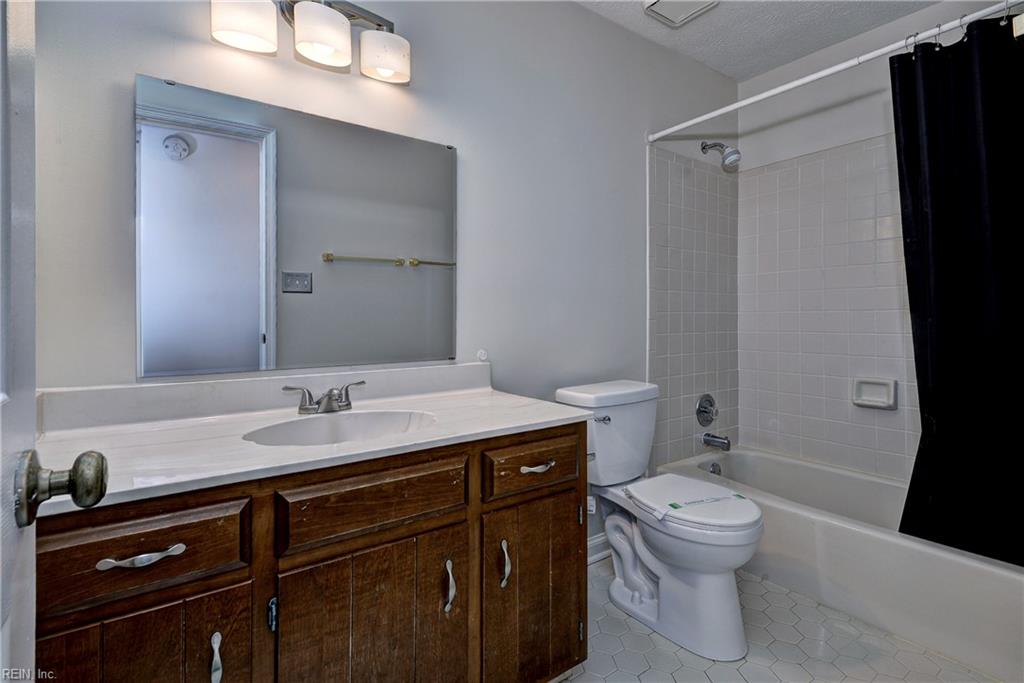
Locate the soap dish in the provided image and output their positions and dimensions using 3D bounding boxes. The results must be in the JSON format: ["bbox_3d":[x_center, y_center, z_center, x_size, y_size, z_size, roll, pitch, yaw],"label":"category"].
[{"bbox_3d":[1.698,0.243,2.131,0.045,0.129,0.161,-2,3,-34],"label":"soap dish"}]

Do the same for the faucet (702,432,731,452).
[{"bbox_3d":[1.119,0.547,2.473,0.061,0.072,0.141,-2,3,-34],"label":"faucet"}]

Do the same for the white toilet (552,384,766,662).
[{"bbox_3d":[0.519,0.594,1.721,0.411,0.806,0.697,-2,3,-34],"label":"white toilet"}]

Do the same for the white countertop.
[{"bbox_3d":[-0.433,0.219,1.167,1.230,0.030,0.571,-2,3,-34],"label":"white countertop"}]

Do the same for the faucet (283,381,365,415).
[{"bbox_3d":[-0.530,0.166,1.315,0.232,0.076,0.133,-2,3,-34],"label":"faucet"}]

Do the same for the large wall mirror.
[{"bbox_3d":[-0.571,-0.301,1.393,0.902,0.762,0.014,-2,3,-34],"label":"large wall mirror"}]

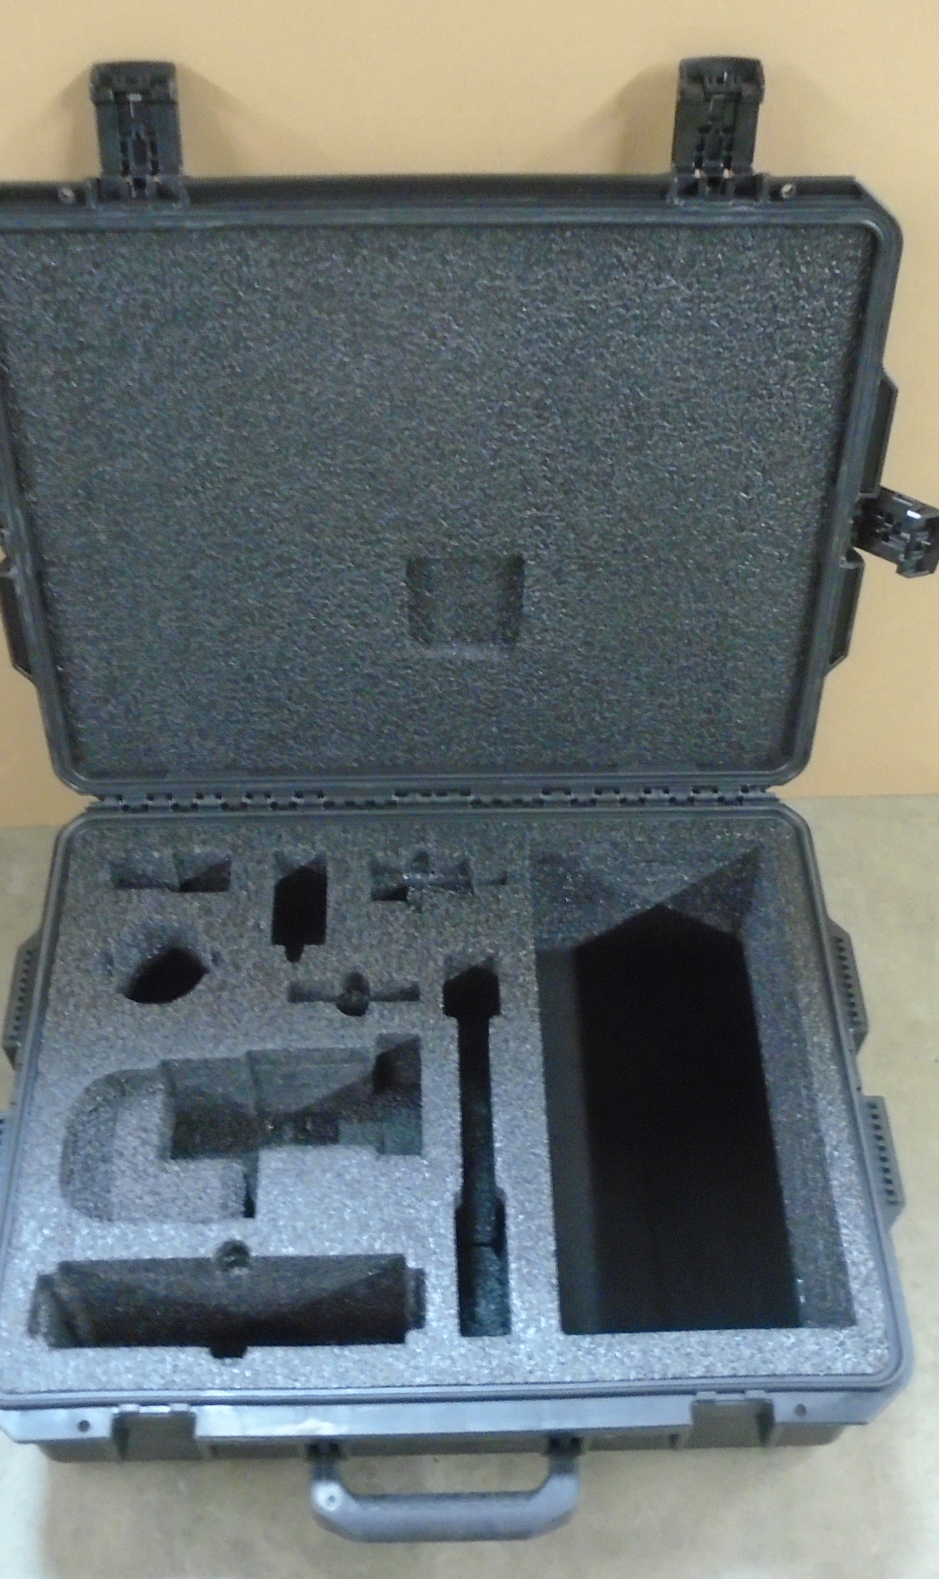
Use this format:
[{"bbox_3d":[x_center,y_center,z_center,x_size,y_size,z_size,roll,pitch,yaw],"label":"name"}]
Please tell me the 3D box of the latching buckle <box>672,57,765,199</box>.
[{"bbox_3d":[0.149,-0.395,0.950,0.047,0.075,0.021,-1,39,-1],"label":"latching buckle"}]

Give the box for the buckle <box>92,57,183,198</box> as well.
[{"bbox_3d":[-0.196,-0.391,0.942,0.047,0.075,0.021,-1,39,-1],"label":"buckle"}]

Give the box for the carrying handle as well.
[{"bbox_3d":[-0.015,0.437,1.000,0.168,0.028,0.066,-1,53,-1],"label":"carrying handle"}]

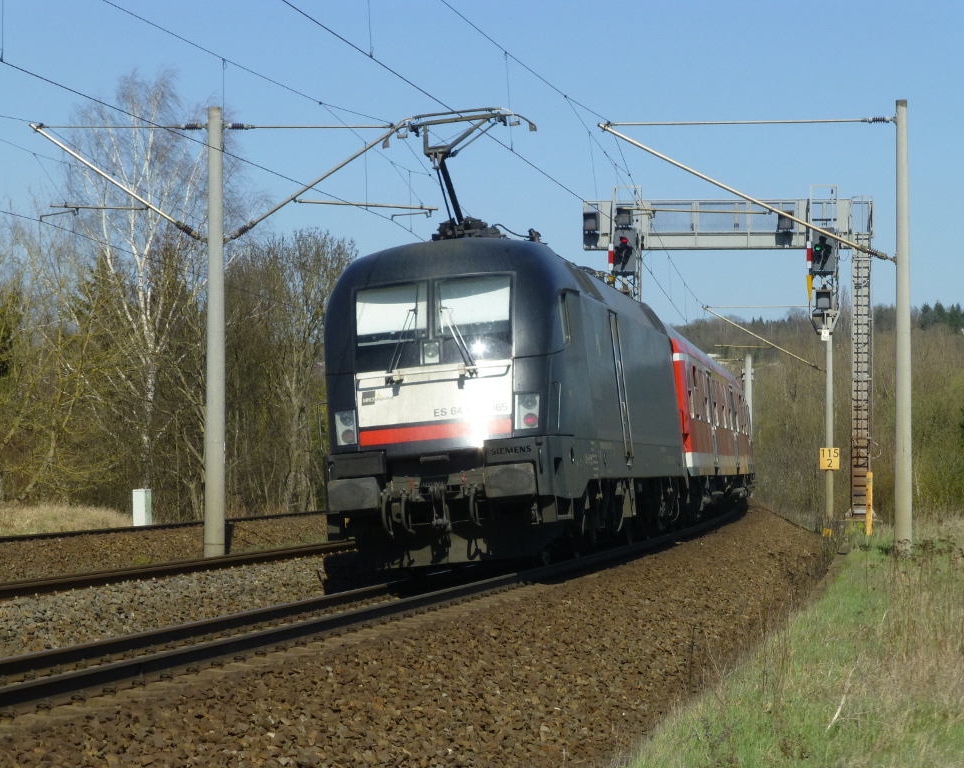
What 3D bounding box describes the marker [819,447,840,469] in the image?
[{"bbox_3d":[13.879,2.974,120.300,0.790,0.861,0.050,0,-1,5],"label":"marker"}]

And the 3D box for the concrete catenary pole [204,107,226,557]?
[{"bbox_3d":[-4.890,-0.944,55.300,0.380,8.266,0.380,0,-1,5],"label":"concrete catenary pole"}]

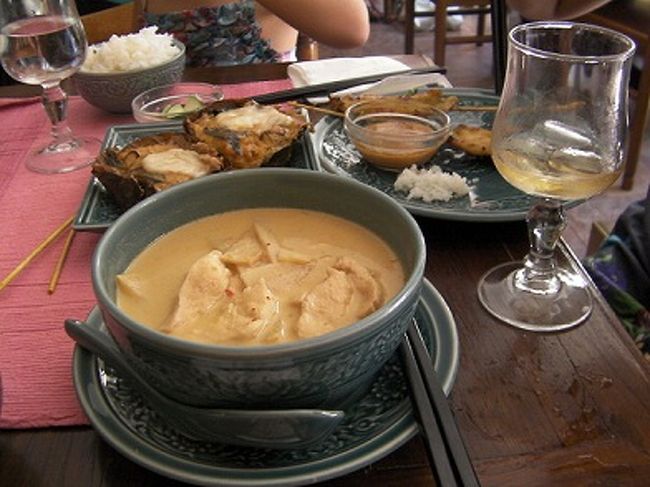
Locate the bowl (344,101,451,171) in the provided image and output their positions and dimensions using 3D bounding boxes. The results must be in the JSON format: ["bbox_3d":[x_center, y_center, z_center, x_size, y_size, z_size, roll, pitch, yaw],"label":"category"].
[{"bbox_3d":[0.057,-0.081,0.564,0.083,0.034,0.083,-1,34,1],"label":"bowl"}]

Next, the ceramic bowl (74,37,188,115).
[{"bbox_3d":[-0.187,-0.162,0.698,0.109,0.051,0.109,-2,34,0],"label":"ceramic bowl"}]

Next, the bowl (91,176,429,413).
[{"bbox_3d":[-0.031,0.029,0.375,0.164,0.068,0.164,-1,34,1],"label":"bowl"}]

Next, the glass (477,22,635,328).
[{"bbox_3d":[0.124,-0.033,0.393,0.073,0.159,0.073,-2,34,0],"label":"glass"}]

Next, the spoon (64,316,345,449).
[{"bbox_3d":[-0.056,0.064,0.330,0.134,0.041,0.052,1,70,-6],"label":"spoon"}]

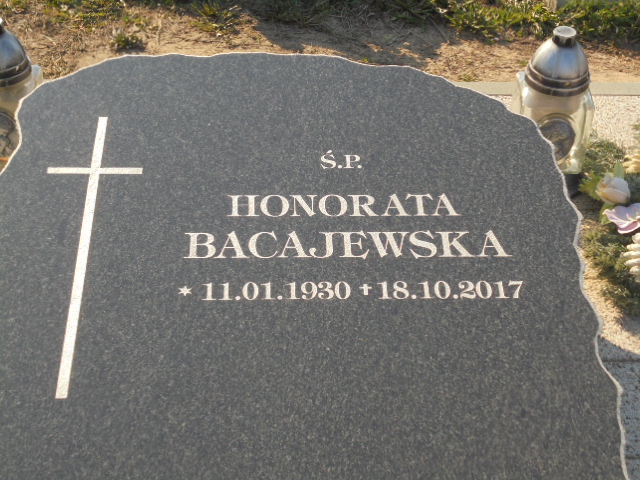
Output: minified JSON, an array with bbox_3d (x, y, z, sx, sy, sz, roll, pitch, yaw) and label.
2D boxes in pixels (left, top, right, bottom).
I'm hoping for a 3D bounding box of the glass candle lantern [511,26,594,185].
[{"bbox_3d":[0.405,-0.225,2.040,0.135,0.300,0.130,5,38,6],"label":"glass candle lantern"}]

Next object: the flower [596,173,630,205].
[{"bbox_3d":[0.481,-0.084,1.940,0.053,0.048,0.053,-27,45,-31],"label":"flower"}]

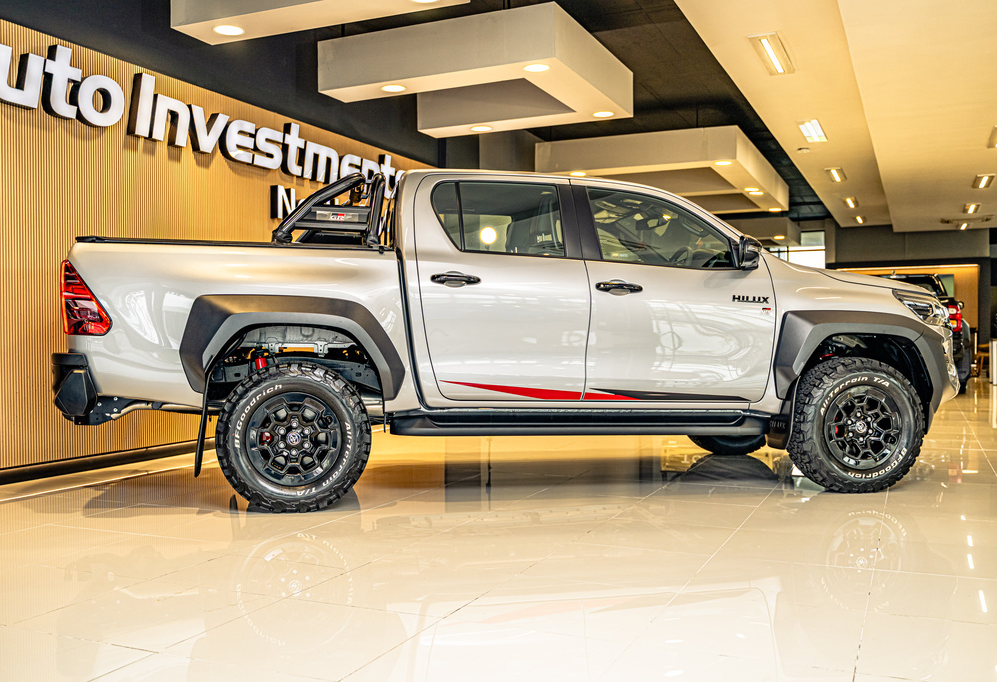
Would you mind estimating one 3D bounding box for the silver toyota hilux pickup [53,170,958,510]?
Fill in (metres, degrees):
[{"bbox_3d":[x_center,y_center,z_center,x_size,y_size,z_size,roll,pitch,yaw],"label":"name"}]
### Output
[{"bbox_3d":[0.235,-0.075,5.920,5.320,1.860,2.040,0,0,-9],"label":"silver toyota hilux pickup"}]

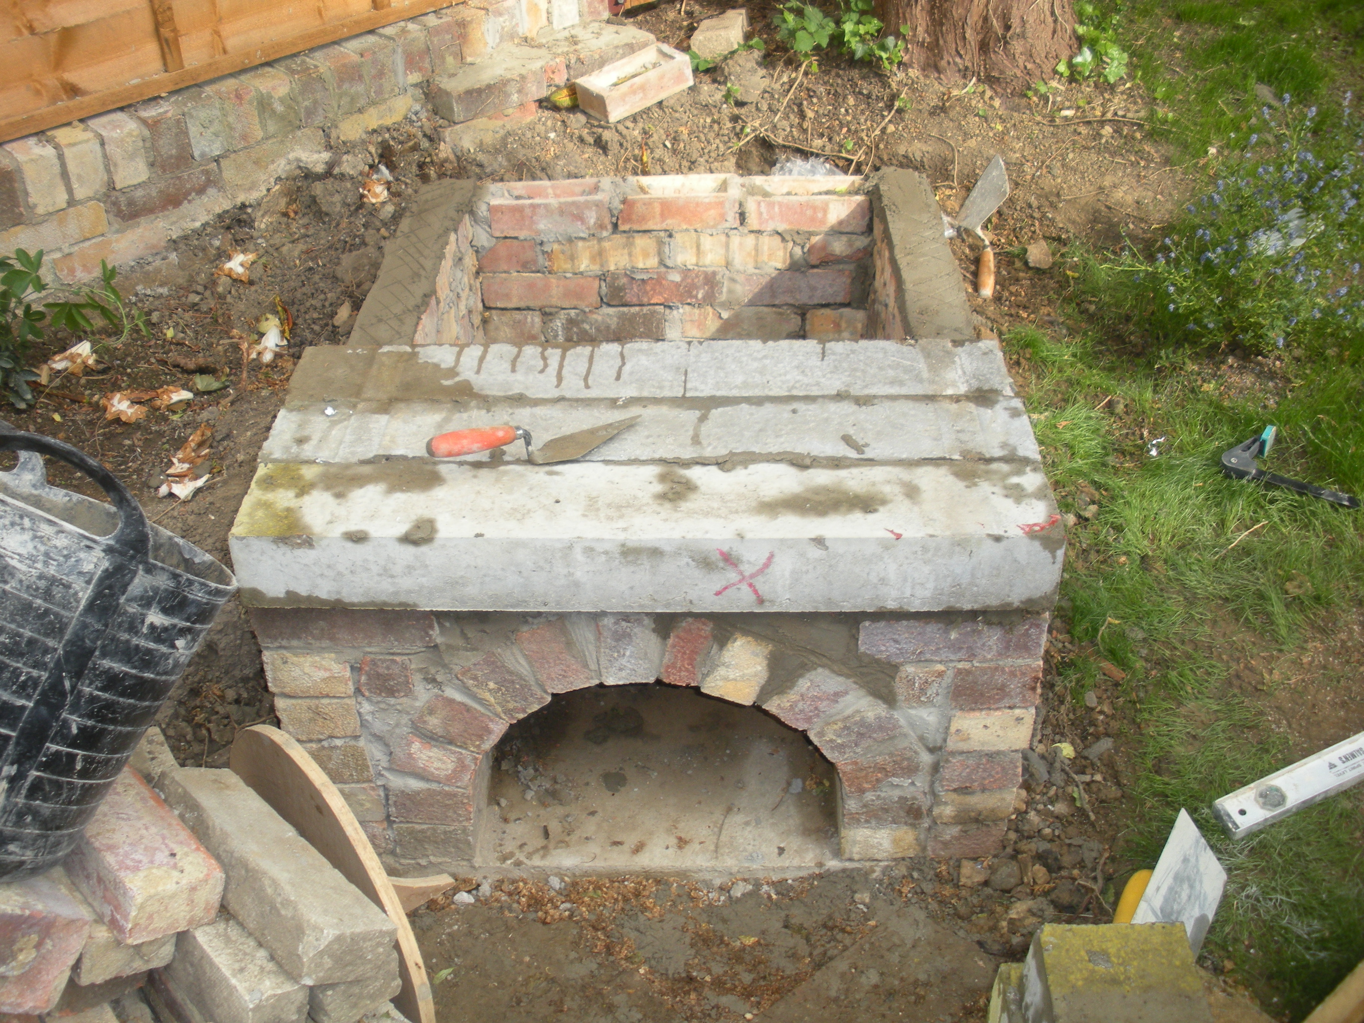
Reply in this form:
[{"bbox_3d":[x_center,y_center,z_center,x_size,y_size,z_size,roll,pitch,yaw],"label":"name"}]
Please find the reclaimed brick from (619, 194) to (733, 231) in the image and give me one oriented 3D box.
[{"bbox_3d":[-0.005,-0.560,2.557,0.215,0.066,0.103,0,37,1],"label":"reclaimed brick"}]

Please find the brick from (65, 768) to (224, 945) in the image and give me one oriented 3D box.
[{"bbox_3d":[-0.641,0.392,1.643,0.218,0.067,0.104,34,25,33],"label":"brick"}]

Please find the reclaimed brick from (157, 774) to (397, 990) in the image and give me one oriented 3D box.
[{"bbox_3d":[-0.422,0.366,1.445,0.265,0.060,0.099,30,12,32],"label":"reclaimed brick"}]

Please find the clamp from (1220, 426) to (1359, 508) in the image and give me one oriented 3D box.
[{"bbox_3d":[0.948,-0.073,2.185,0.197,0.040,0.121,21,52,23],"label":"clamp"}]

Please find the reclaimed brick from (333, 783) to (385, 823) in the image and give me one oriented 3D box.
[{"bbox_3d":[-0.423,0.315,1.847,0.104,0.064,0.175,0,36,0],"label":"reclaimed brick"}]

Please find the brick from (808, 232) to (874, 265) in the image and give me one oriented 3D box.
[{"bbox_3d":[0.336,-0.503,2.591,0.213,0.064,0.103,0,37,1],"label":"brick"}]

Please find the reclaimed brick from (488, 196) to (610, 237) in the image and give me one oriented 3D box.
[{"bbox_3d":[-0.230,-0.544,2.525,0.211,0.068,0.100,0,36,0],"label":"reclaimed brick"}]

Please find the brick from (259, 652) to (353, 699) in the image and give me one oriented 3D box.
[{"bbox_3d":[-0.440,0.130,1.765,0.101,0.067,0.213,1,37,1],"label":"brick"}]

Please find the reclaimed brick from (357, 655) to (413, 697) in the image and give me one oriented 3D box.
[{"bbox_3d":[-0.352,0.150,1.749,0.064,0.068,0.150,0,39,1],"label":"reclaimed brick"}]

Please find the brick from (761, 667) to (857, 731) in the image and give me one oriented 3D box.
[{"bbox_3d":[0.159,0.157,1.768,0.064,0.101,0.212,37,30,-23],"label":"brick"}]

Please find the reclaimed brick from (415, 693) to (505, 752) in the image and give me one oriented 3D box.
[{"bbox_3d":[-0.270,0.203,1.831,0.101,0.064,0.200,26,34,-17],"label":"reclaimed brick"}]

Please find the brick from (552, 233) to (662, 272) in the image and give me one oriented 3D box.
[{"bbox_3d":[-0.144,-0.507,2.660,0.212,0.067,0.105,0,39,1],"label":"brick"}]

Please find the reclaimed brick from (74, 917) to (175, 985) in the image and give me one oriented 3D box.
[{"bbox_3d":[-0.691,0.461,1.691,0.102,0.065,0.205,-5,26,-40],"label":"reclaimed brick"}]

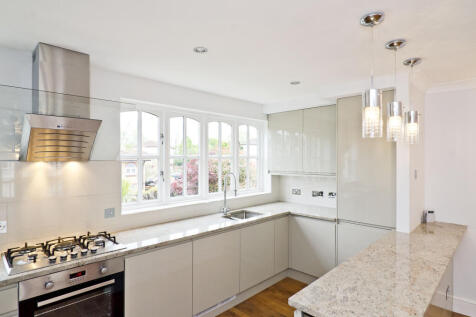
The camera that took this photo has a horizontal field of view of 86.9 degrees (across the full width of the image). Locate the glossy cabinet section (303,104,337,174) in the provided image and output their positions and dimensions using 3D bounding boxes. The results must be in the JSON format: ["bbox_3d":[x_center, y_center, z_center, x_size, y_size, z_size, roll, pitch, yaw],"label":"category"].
[{"bbox_3d":[1.232,-0.243,3.425,0.340,0.880,0.560,0,-1,-43],"label":"glossy cabinet section"}]

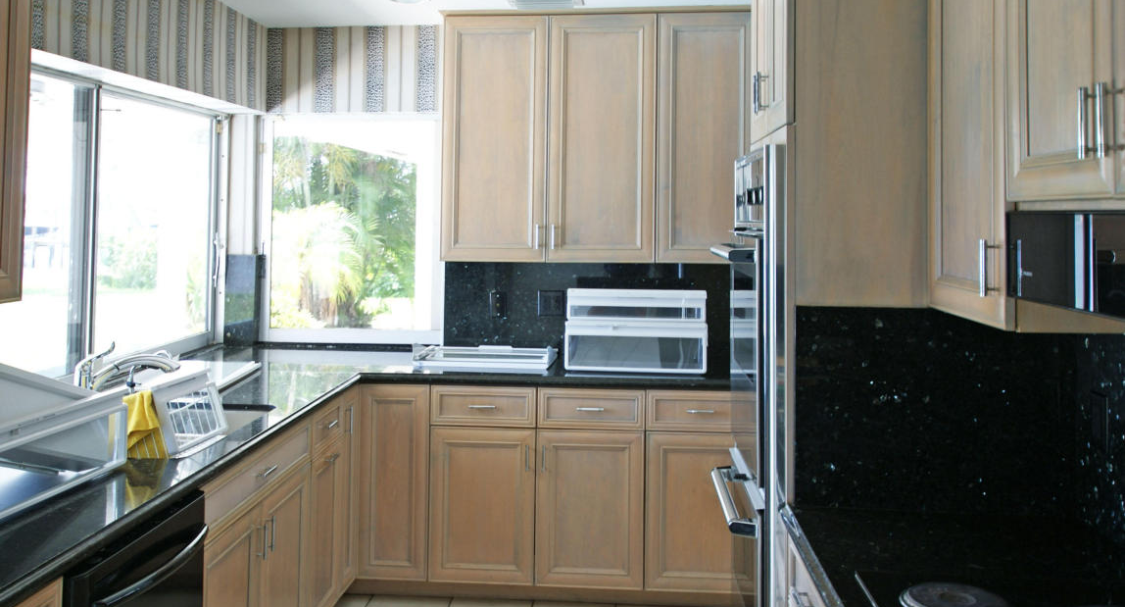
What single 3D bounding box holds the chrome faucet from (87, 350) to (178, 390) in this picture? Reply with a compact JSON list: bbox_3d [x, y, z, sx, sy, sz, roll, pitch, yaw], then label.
[{"bbox_3d":[-1.240,0.230,2.676,0.305,0.220,0.090,1,6,4],"label":"chrome faucet"}]

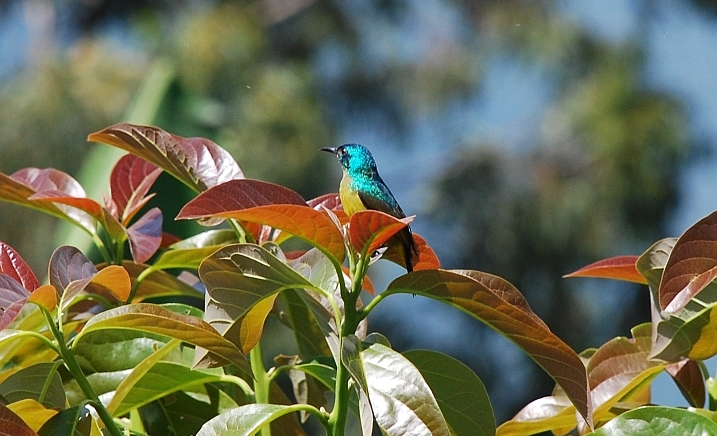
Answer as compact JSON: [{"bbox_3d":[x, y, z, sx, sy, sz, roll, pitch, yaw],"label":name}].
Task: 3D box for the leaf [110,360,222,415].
[{"bbox_3d":[-0.118,0.106,2.500,0.076,0.026,0.038,-19,3,-21],"label":"leaf"}]

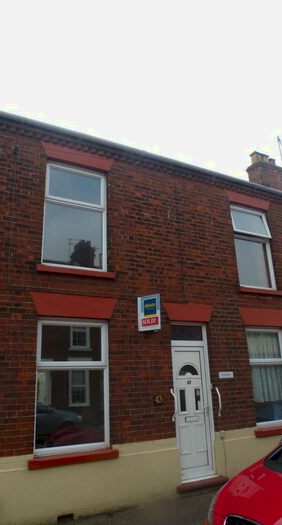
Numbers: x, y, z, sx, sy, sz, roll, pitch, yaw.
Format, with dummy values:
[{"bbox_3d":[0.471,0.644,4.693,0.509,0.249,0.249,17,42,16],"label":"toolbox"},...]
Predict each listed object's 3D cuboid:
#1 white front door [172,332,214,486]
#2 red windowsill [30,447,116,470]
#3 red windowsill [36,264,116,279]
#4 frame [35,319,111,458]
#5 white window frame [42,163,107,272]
[{"bbox_3d":[0.807,2.205,5.861,0.798,2.266,0.080,7,-19,-27],"label":"white front door"},{"bbox_3d":[-0.858,2.541,4.720,1.199,0.109,0.150,7,-19,-27],"label":"red windowsill"},{"bbox_3d":[-0.957,0.163,5.452,1.209,0.102,0.150,7,-19,-27],"label":"red windowsill"},{"bbox_3d":[-0.937,1.689,5.065,1.057,1.737,0.080,7,-19,-27],"label":"frame"},{"bbox_3d":[-1.034,-0.714,5.807,1.039,1.732,0.080,7,-19,-27],"label":"white window frame"}]

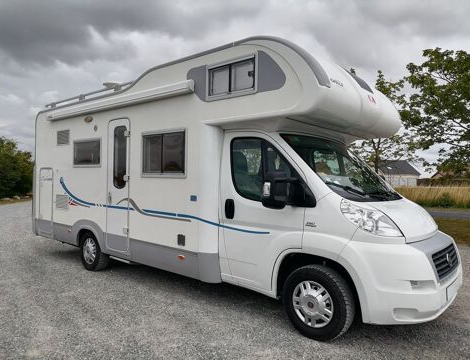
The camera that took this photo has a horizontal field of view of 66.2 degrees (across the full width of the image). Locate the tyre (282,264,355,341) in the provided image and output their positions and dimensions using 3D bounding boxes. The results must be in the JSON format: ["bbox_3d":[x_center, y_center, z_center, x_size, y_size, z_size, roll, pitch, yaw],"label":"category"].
[{"bbox_3d":[0.761,1.123,3.332,0.680,0.670,0.215,1,0,40],"label":"tyre"}]

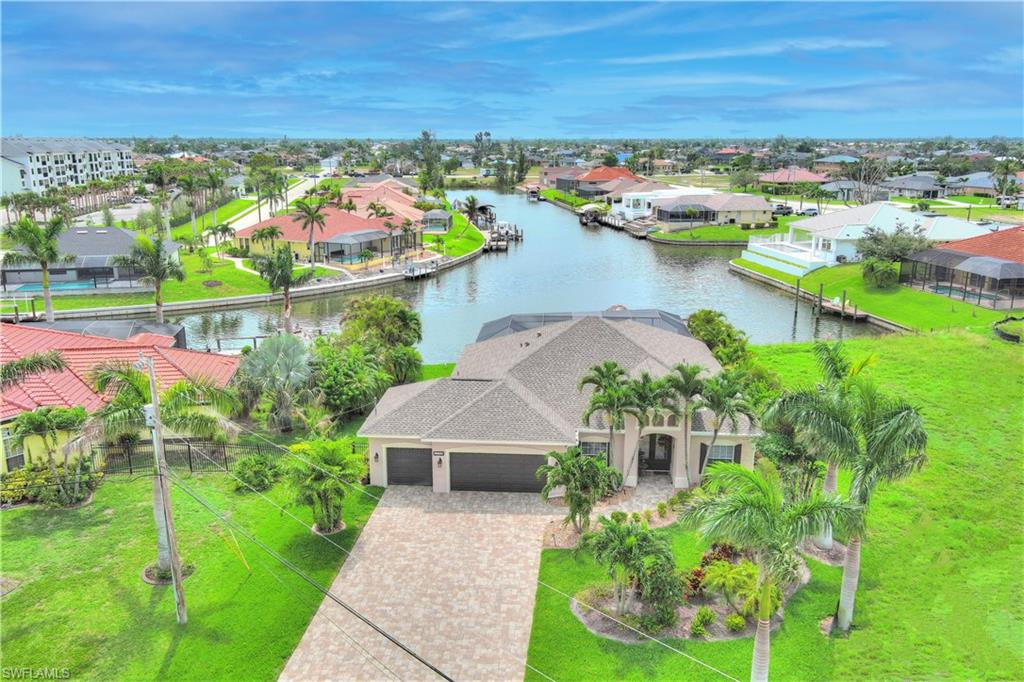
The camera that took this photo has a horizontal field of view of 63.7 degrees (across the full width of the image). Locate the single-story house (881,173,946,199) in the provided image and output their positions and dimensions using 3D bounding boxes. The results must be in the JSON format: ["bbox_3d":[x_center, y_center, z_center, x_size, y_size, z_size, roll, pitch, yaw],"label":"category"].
[{"bbox_3d":[117.000,-45.427,242.688,18.500,6.300,16.000,3,14,11],"label":"single-story house"}]

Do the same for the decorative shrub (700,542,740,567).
[{"bbox_3d":[8.680,8.830,34.474,1.400,0.700,1.050,0,14,0],"label":"decorative shrub"}]

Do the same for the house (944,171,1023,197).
[{"bbox_3d":[146.264,-48.627,255.800,21.500,6.843,18.000,9,16,32],"label":"house"}]

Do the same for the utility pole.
[{"bbox_3d":[-12.220,5.392,28.835,0.750,10.100,0.450,0,14,0],"label":"utility pole"}]

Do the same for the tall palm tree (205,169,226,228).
[{"bbox_3d":[-57.000,-27.013,158.137,4.200,11.200,4.200,0,14,0],"label":"tall palm tree"}]

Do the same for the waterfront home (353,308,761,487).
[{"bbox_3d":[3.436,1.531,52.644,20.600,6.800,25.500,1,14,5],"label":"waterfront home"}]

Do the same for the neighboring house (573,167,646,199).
[{"bbox_3d":[30.000,-47.454,246.307,19.500,8.400,19.500,-2,14,-10],"label":"neighboring house"}]

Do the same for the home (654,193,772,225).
[{"bbox_3d":[40.500,-28.348,174.803,23.000,5.600,16.500,-1,14,-6],"label":"home"}]

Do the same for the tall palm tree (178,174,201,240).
[{"bbox_3d":[-54.600,-22.648,140.468,4.100,11.000,4.100,0,14,0],"label":"tall palm tree"}]

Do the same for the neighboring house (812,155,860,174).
[{"bbox_3d":[153.000,-82.925,389.479,21.000,8.600,15.000,3,14,11],"label":"neighboring house"}]

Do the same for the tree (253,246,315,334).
[{"bbox_3d":[-20.431,-3.835,73.729,5.300,8.715,5.200,1,14,5],"label":"tree"}]

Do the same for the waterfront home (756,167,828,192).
[{"bbox_3d":[95.924,-55.067,280.991,22.500,7.276,18.000,3,14,12],"label":"waterfront home"}]

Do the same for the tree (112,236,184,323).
[{"bbox_3d":[-31.201,-3.768,71.170,6.000,9.812,5.800,1,14,5],"label":"tree"}]

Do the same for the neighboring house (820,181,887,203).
[{"bbox_3d":[100.466,-43.935,240.478,18.000,5.074,17.500,2,14,9],"label":"neighboring house"}]

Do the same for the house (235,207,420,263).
[{"bbox_3d":[-27.000,-17.514,128.860,17.800,6.600,25.200,7,16,27],"label":"house"}]

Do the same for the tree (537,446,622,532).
[{"bbox_3d":[3.085,6.899,37.685,3.800,3.746,3.700,1,14,5],"label":"tree"}]

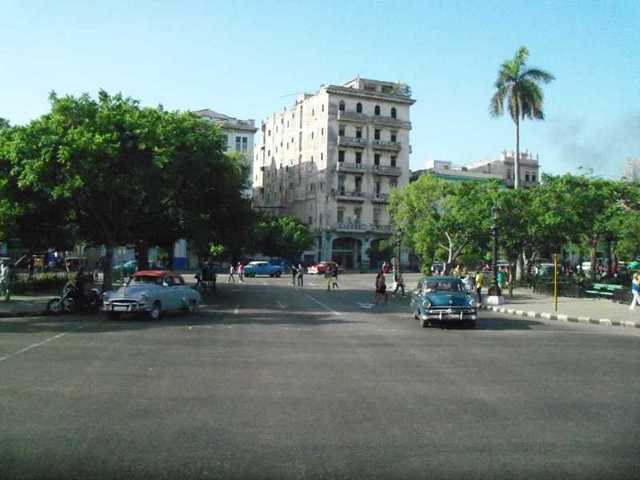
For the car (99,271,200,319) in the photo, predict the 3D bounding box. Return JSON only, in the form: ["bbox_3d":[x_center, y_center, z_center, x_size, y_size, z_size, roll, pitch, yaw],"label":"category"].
[{"bbox_3d":[-6.280,2.059,24.856,1.870,1.650,5.000,0,-1,12],"label":"car"}]

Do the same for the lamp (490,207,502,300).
[{"bbox_3d":[8.648,0.690,31.654,0.580,4.550,0.580,1,-1,0],"label":"lamp"}]

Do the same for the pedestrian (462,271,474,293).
[{"bbox_3d":[7.050,2.242,30.653,0.450,1.580,0.500,0,-1,0],"label":"pedestrian"}]

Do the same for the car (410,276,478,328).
[{"bbox_3d":[4.150,2.005,22.156,1.830,1.620,4.900,0,-1,5],"label":"car"}]

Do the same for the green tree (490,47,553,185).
[{"bbox_3d":[19.408,-7.010,62.246,6.200,22.000,6.200,1,-1,0],"label":"green tree"}]

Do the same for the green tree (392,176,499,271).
[{"bbox_3d":[10.687,-1.052,56.106,9.200,9.500,9.000,1,-1,0],"label":"green tree"}]

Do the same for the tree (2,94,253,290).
[{"bbox_3d":[-12.500,-3.028,42.091,15.000,12.700,14.000,0,-1,0],"label":"tree"}]

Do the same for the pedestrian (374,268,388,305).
[{"bbox_3d":[2.870,2.184,30.154,0.550,1.670,0.500,0,-2,18],"label":"pedestrian"}]

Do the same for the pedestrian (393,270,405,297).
[{"bbox_3d":[4.679,2.528,38.318,0.600,1.630,0.500,1,-1,6],"label":"pedestrian"}]

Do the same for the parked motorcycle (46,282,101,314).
[{"bbox_3d":[-9.569,2.203,25.213,2.100,1.180,0.800,1,-1,-14],"label":"parked motorcycle"}]

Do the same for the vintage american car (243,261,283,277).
[{"bbox_3d":[-5.950,3.188,68.141,4.500,1.600,1.750,0,-2,-14],"label":"vintage american car"}]

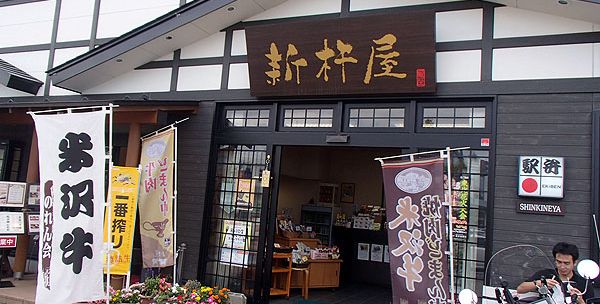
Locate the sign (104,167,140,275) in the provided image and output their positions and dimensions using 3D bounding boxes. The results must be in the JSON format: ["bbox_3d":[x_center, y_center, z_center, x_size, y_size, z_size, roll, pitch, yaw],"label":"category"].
[{"bbox_3d":[-2.077,0.805,5.200,0.320,1.240,0.050,4,-6,6],"label":"sign"}]

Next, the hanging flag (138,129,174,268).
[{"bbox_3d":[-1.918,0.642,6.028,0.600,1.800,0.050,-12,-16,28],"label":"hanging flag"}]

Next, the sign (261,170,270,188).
[{"bbox_3d":[-0.446,0.358,5.894,0.112,0.215,0.020,2,-7,23],"label":"sign"}]

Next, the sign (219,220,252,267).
[{"bbox_3d":[-0.853,1.230,5.988,0.425,0.590,0.020,2,-7,23],"label":"sign"}]

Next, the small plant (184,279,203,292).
[{"bbox_3d":[-1.350,1.699,5.650,0.230,0.180,0.220,2,-7,23],"label":"small plant"}]

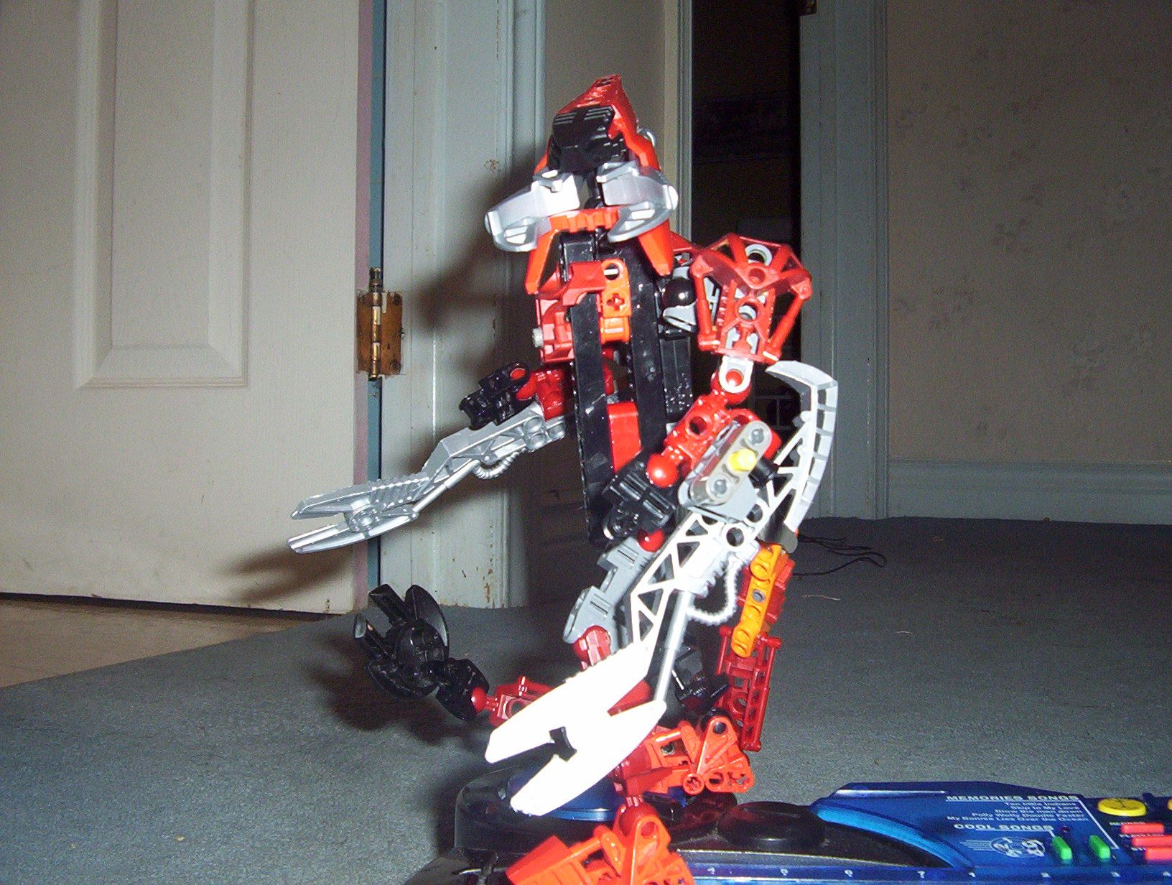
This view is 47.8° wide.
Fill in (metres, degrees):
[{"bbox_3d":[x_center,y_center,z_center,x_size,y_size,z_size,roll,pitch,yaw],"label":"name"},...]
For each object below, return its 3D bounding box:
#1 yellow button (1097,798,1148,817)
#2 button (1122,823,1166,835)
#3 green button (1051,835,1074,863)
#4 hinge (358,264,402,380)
[{"bbox_3d":[0.182,0.124,0.448,0.016,0.003,0.015,0,-1,4],"label":"yellow button"},{"bbox_3d":[0.180,0.124,0.427,0.014,0.003,0.004,0,-1,4],"label":"button"},{"bbox_3d":[0.147,0.125,0.408,0.004,0.003,0.014,0,-1,4],"label":"green button"},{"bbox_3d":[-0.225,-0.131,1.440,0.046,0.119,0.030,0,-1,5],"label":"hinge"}]

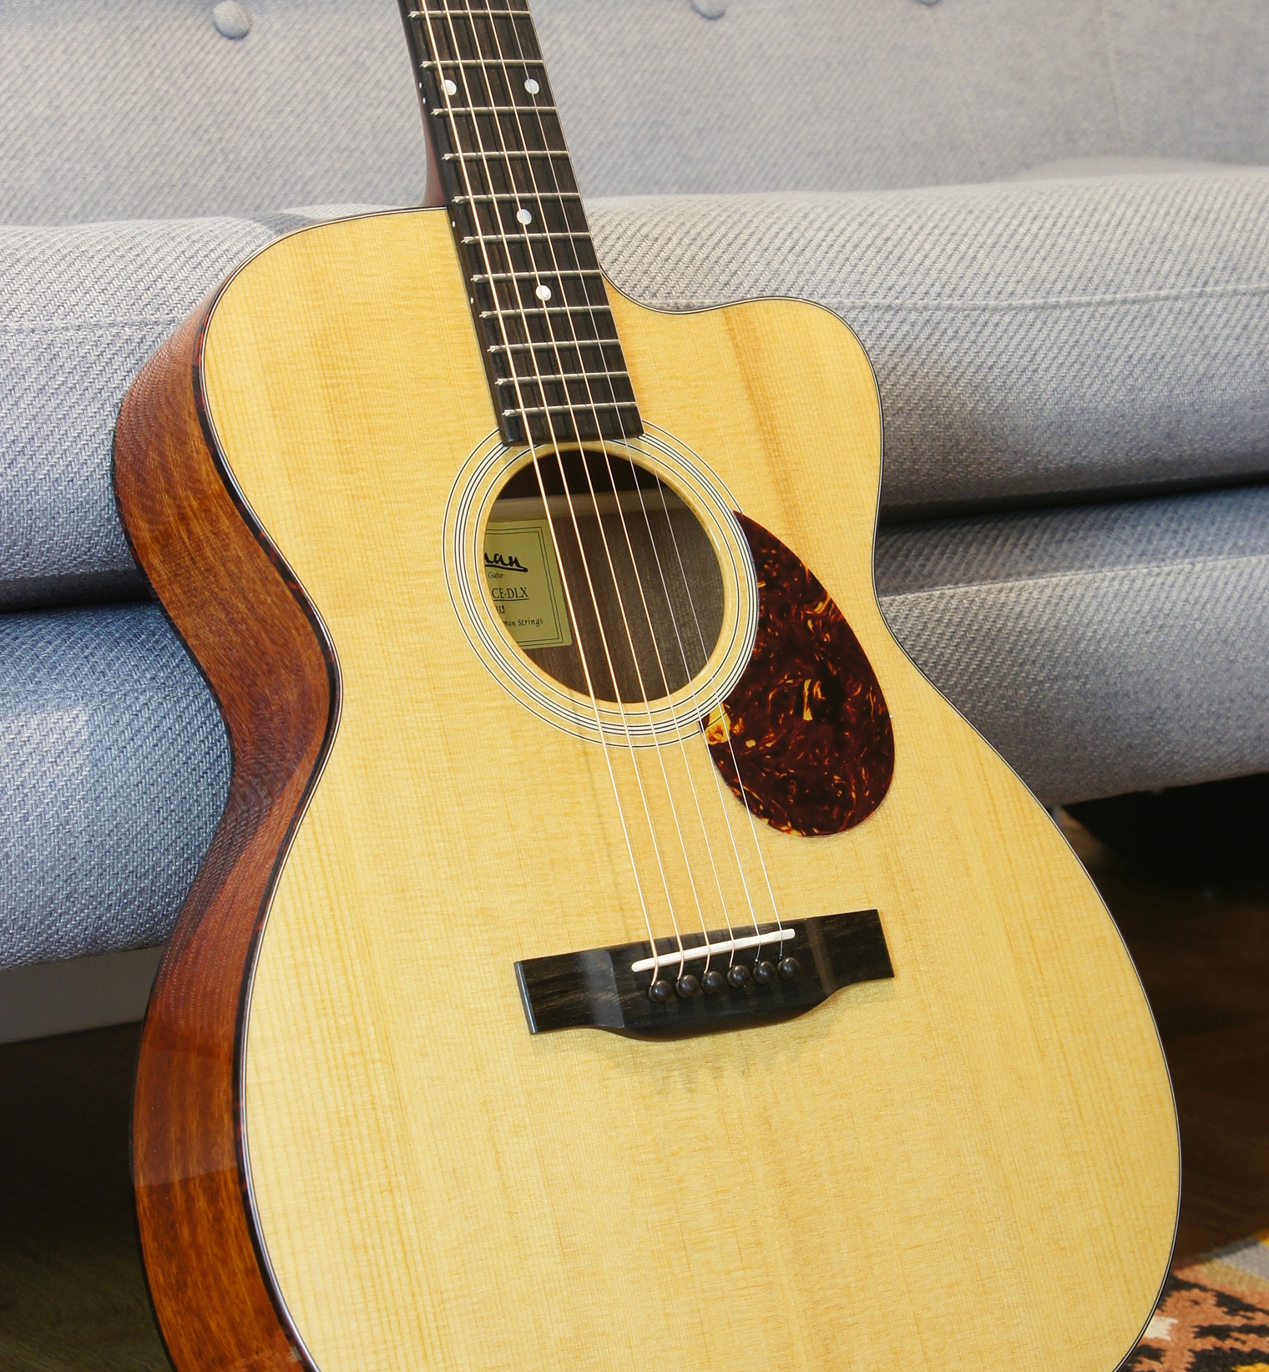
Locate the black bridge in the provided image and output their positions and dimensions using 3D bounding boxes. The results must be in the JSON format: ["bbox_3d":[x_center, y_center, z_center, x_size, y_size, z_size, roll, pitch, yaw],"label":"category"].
[{"bbox_3d":[0.031,0.104,1.405,0.152,0.036,0.012,-7,-15,-31],"label":"black bridge"}]

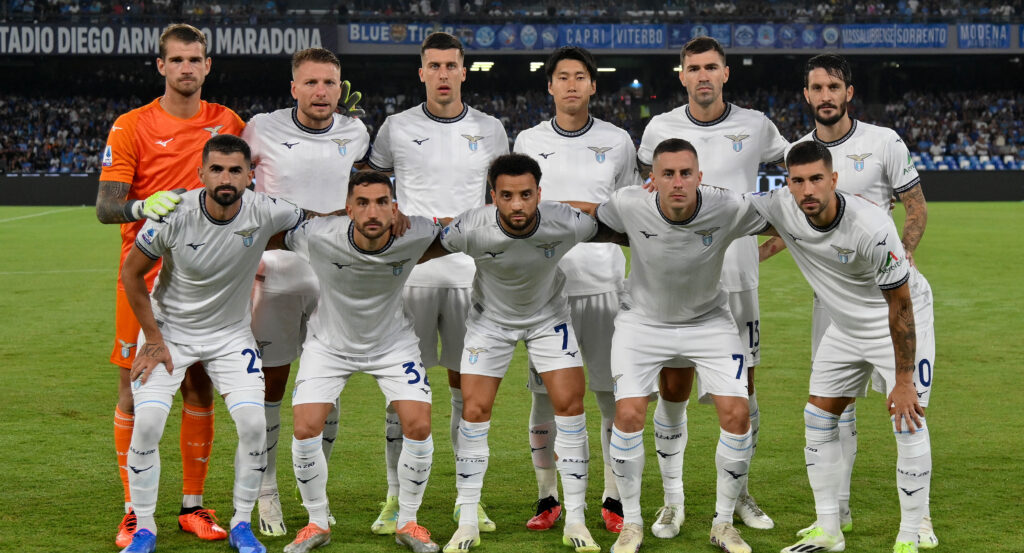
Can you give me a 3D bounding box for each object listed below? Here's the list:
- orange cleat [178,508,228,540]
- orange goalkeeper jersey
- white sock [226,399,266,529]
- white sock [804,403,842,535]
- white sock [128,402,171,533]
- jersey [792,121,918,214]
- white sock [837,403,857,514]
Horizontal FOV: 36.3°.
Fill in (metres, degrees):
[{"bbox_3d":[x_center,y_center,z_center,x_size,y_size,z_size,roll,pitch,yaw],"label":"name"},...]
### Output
[{"bbox_3d":[-1.190,0.946,6.003,0.108,0.100,0.295,-4,6,-42],"label":"orange cleat"},{"bbox_3d":[-1.290,-0.327,6.040,0.580,0.740,0.310,-1,6,-7],"label":"orange goalkeeper jersey"},{"bbox_3d":[-0.975,0.682,5.740,0.140,0.480,0.180,-2,15,-25],"label":"white sock"},{"bbox_3d":[1.152,0.706,5.780,0.135,0.485,0.125,-4,5,-30],"label":"white sock"},{"bbox_3d":[-1.324,0.694,5.710,0.130,0.480,0.140,2,11,0],"label":"white sock"},{"bbox_3d":[1.317,-0.258,6.100,0.540,0.700,0.280,1,4,14],"label":"jersey"},{"bbox_3d":[1.276,0.720,6.040,0.120,0.460,0.130,3,8,38],"label":"white sock"}]

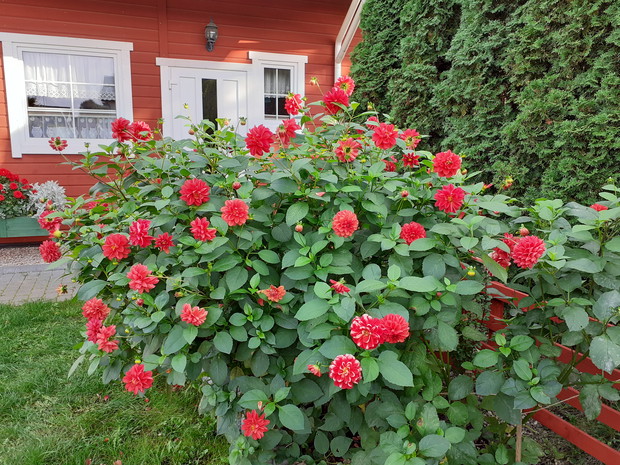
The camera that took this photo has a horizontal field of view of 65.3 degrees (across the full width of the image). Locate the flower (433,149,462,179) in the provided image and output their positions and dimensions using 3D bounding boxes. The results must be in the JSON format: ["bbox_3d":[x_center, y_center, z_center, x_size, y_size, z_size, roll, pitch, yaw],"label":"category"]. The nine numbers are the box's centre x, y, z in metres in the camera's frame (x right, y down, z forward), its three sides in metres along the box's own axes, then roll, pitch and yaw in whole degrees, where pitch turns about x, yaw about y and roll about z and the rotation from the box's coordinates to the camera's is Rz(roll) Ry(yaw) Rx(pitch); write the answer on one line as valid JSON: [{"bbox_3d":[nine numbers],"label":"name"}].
[{"bbox_3d":[0.517,-0.255,1.820,0.108,0.105,0.062,1,-9,0],"label":"flower"}]

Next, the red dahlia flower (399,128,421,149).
[{"bbox_3d":[0.393,-0.373,1.920,0.090,0.085,0.050,-2,15,-11],"label":"red dahlia flower"}]

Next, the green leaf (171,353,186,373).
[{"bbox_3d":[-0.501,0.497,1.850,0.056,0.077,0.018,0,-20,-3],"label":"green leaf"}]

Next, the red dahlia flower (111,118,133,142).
[{"bbox_3d":[-0.791,-0.432,2.030,0.062,0.105,0.100,0,7,39],"label":"red dahlia flower"}]

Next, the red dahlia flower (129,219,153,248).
[{"bbox_3d":[-0.579,0.000,1.652,0.089,0.094,0.059,5,-7,25],"label":"red dahlia flower"}]

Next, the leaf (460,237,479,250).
[{"bbox_3d":[0.567,0.039,1.720,0.063,0.015,0.080,0,41,0],"label":"leaf"}]

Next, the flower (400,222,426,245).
[{"bbox_3d":[0.354,0.007,1.652,0.089,0.089,0.056,2,-14,6],"label":"flower"}]

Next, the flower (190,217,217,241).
[{"bbox_3d":[-0.390,-0.015,1.770,0.095,0.088,0.065,6,11,28],"label":"flower"}]

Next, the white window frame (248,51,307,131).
[{"bbox_3d":[-0.402,-1.838,6.472,0.813,1.071,0.100,-3,10,-20],"label":"white window frame"}]

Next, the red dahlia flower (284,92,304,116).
[{"bbox_3d":[-0.064,-0.524,1.980,0.083,0.065,0.092,2,48,6],"label":"red dahlia flower"}]

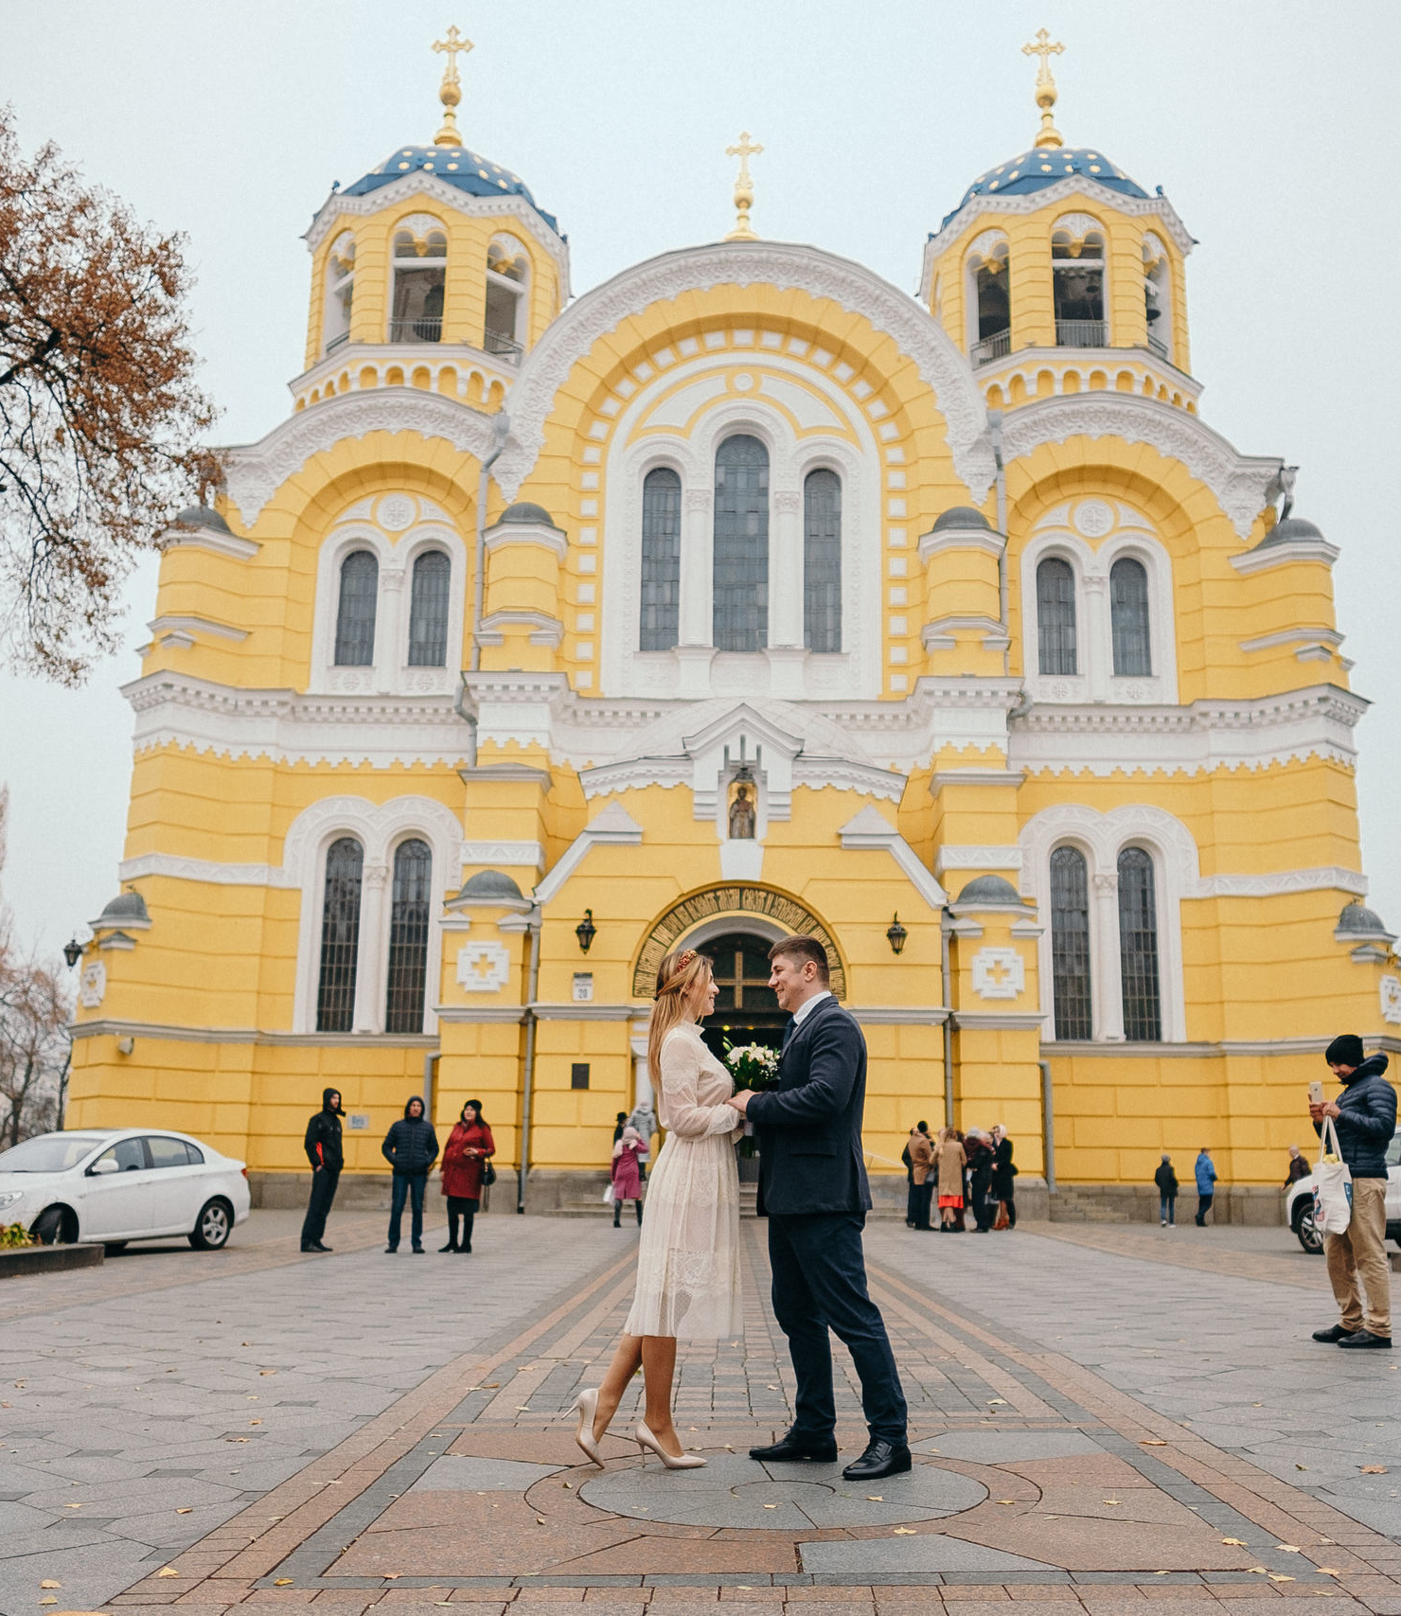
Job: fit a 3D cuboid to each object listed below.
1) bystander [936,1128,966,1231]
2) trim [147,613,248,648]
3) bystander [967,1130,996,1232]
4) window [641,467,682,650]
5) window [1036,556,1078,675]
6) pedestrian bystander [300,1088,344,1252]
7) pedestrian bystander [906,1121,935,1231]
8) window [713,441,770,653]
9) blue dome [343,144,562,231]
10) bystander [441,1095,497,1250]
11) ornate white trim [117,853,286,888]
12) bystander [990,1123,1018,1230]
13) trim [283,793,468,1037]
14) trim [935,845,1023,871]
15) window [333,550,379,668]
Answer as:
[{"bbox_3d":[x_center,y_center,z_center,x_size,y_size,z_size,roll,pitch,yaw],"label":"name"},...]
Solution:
[{"bbox_3d":[4.084,6.044,26.287,0.520,1.660,0.400,1,-12,1],"label":"bystander"},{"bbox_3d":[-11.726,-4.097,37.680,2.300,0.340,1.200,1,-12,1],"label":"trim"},{"bbox_3d":[4.554,6.083,26.460,0.450,1.662,0.500,-7,-15,30],"label":"bystander"},{"bbox_3d":[-0.872,-5.600,36.545,0.939,4.385,0.300,1,-13,1],"label":"window"},{"bbox_3d":[8.626,-4.652,38.993,0.950,3.080,0.300,1,-12,1],"label":"window"},{"bbox_3d":[-4.158,4.003,17.948,0.400,1.790,0.500,-4,-13,22],"label":"pedestrian bystander"},{"bbox_3d":[3.673,6.085,26.777,0.420,1.759,0.520,13,-17,-43],"label":"pedestrian bystander"},{"bbox_3d":[0.921,-5.972,36.606,1.281,5.197,0.300,1,-13,1],"label":"window"},{"bbox_3d":[-6.622,-15.698,41.949,6.100,3.539,6.100,1,-13,1],"label":"blue dome"},{"bbox_3d":[-2.574,4.143,18.195,0.600,1.670,0.480,-7,-15,31],"label":"bystander"},{"bbox_3d":[-11.440,1.413,36.453,3.700,0.520,1.500,1,-12,1],"label":"ornate white trim"},{"bbox_3d":[5.117,6.232,27.324,0.420,1.720,0.500,5,-13,-16],"label":"bystander"},{"bbox_3d":[-7.130,2.289,35.372,3.870,5.300,0.600,1,-12,1],"label":"trim"},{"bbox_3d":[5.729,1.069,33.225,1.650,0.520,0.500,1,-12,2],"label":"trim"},{"bbox_3d":[-7.921,-4.622,37.336,0.900,2.820,0.320,1,-12,1],"label":"window"}]

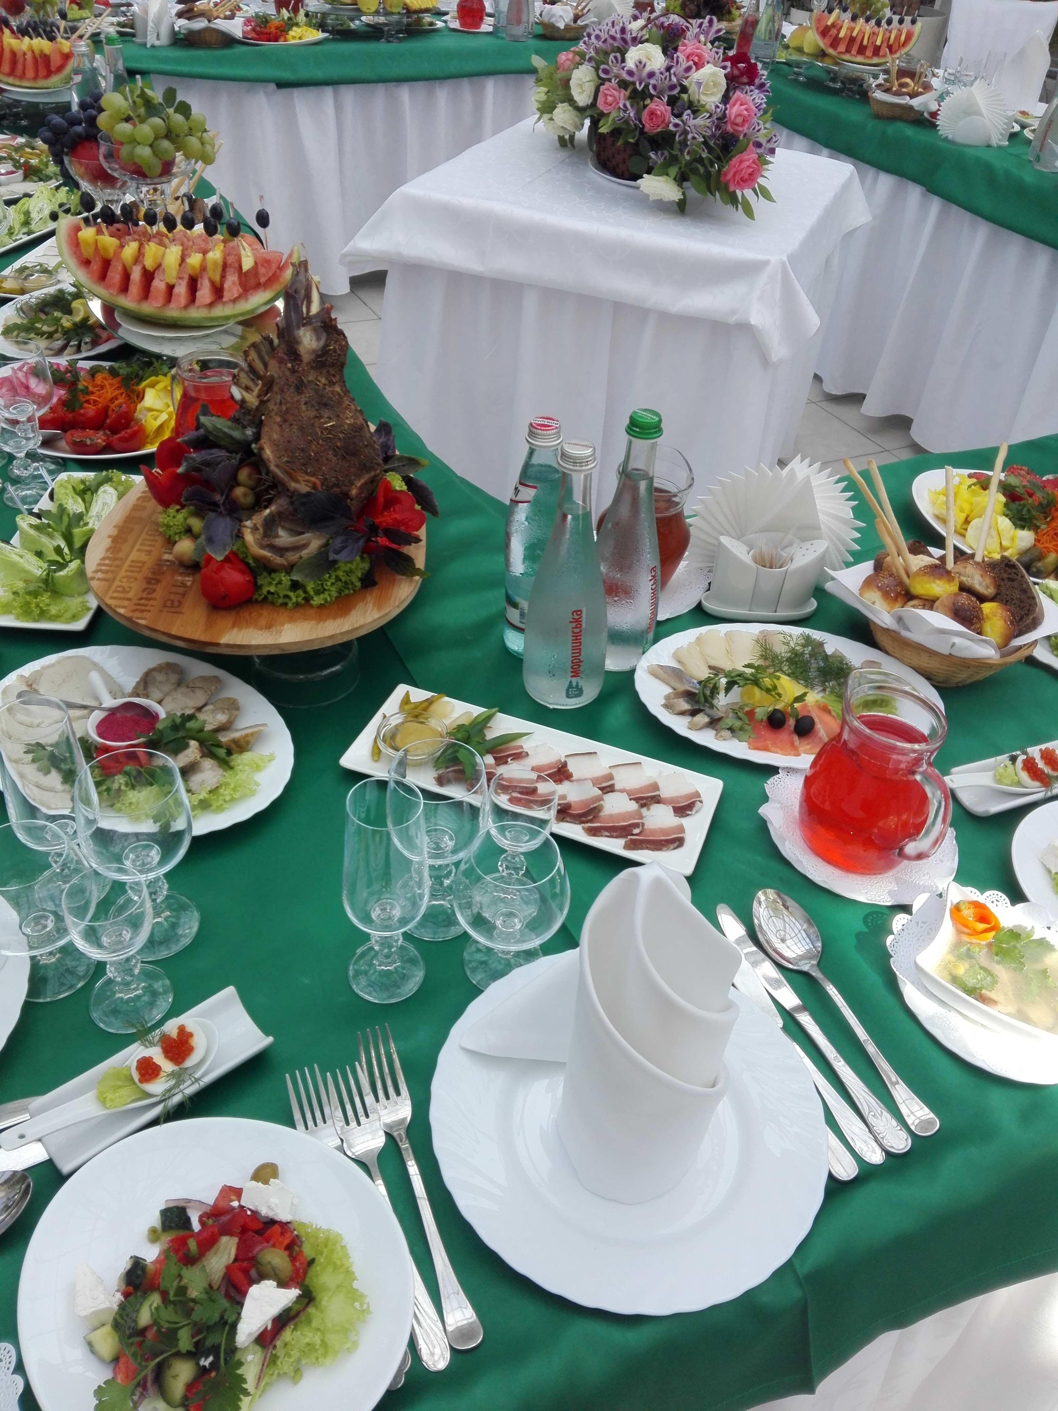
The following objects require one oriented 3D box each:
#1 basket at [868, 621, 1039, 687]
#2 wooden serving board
[{"bbox_3d":[0.401,-0.077,1.084,0.182,0.062,0.195,4,39,0],"label":"basket"},{"bbox_3d":[-0.238,-0.138,0.989,0.304,0.013,0.304,4,39,0],"label":"wooden serving board"}]

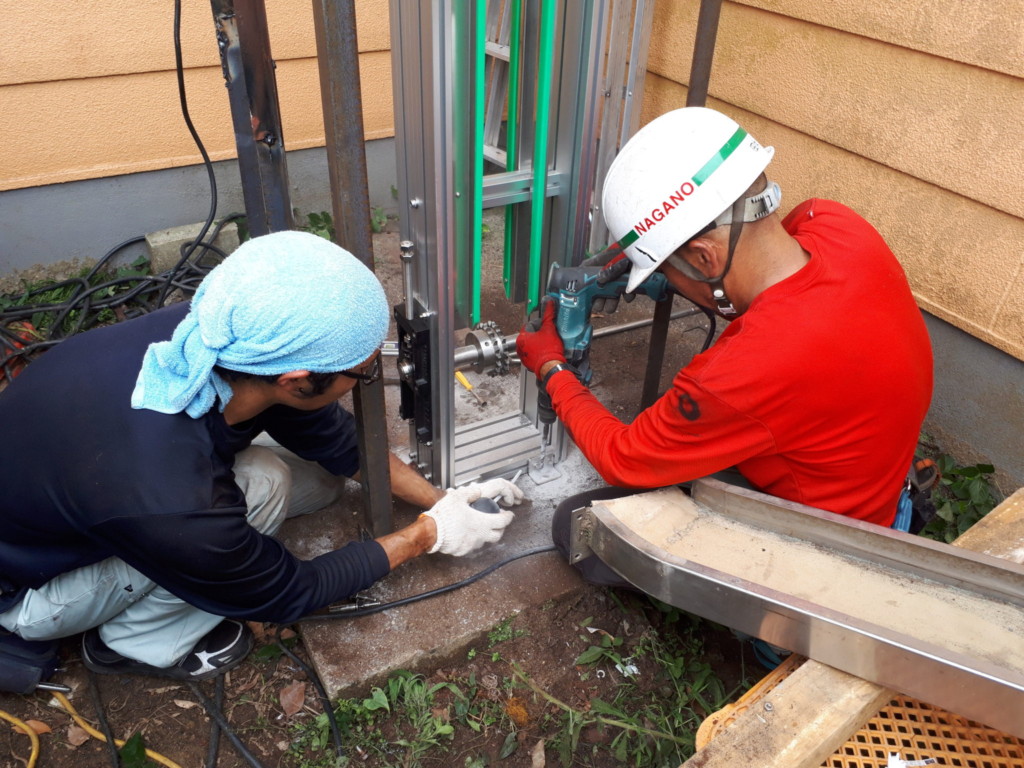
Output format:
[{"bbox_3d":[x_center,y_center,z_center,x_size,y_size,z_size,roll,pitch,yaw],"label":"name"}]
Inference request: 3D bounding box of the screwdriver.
[{"bbox_3d":[-0.102,0.007,1.925,0.026,0.026,0.162,-16,38,-25],"label":"screwdriver"}]

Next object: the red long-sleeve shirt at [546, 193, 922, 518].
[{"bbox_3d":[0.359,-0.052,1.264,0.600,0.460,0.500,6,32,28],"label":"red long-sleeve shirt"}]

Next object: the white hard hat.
[{"bbox_3d":[0.205,-0.267,1.098,0.155,0.285,0.220,48,37,-3],"label":"white hard hat"}]

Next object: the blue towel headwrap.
[{"bbox_3d":[-0.297,-0.066,0.950,0.280,0.200,0.190,1,30,-36],"label":"blue towel headwrap"}]

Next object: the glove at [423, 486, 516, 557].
[{"bbox_3d":[-0.077,0.259,1.485,0.165,0.085,0.110,-9,36,-16],"label":"glove"}]

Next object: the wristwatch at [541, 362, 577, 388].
[{"bbox_3d":[0.091,-0.008,1.475,0.068,0.058,0.035,11,27,-28],"label":"wristwatch"}]

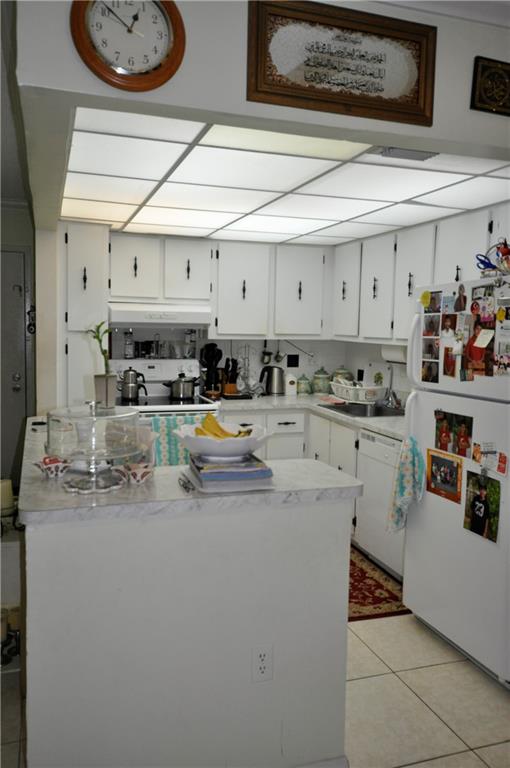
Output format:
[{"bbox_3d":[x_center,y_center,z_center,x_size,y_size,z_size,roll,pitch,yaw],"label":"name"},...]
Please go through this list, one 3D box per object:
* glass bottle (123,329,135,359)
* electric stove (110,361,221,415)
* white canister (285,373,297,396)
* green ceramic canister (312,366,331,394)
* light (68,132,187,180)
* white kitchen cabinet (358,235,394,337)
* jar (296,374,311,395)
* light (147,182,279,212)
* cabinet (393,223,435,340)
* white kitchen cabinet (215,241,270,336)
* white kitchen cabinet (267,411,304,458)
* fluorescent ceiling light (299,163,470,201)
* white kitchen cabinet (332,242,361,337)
[{"bbox_3d":[-0.964,-0.296,4.590,0.070,0.207,0.070,-1,6,-19],"label":"glass bottle"},{"bbox_3d":[-0.677,0.458,4.394,0.760,1.224,0.670,-1,6,-19],"label":"electric stove"},{"bbox_3d":[0.301,0.005,4.972,0.100,0.190,0.100,0,6,-9],"label":"white canister"},{"bbox_3d":[0.581,-0.032,5.169,0.158,0.234,0.158,1,6,0],"label":"green ceramic canister"},{"bbox_3d":[-0.512,-0.901,2.352,0.400,0.050,0.600,-1,6,-19],"label":"light"},{"bbox_3d":[0.985,-0.659,4.180,0.320,0.710,0.475,-1,6,-19],"label":"white kitchen cabinet"},{"bbox_3d":[0.409,0.004,5.007,0.120,0.162,0.120,1,6,0],"label":"jar"},{"bbox_3d":[-0.222,-0.955,3.061,0.591,0.040,0.586,-1,6,-19],"label":"light"},{"bbox_3d":[1.130,-0.617,3.762,0.320,0.715,0.425,-1,6,-19],"label":"cabinet"},{"bbox_3d":[-0.140,-0.734,4.710,0.450,0.730,0.320,-1,6,-19],"label":"white kitchen cabinet"},{"bbox_3d":[0.132,0.605,4.717,0.315,0.837,0.600,-1,6,-19],"label":"white kitchen cabinet"},{"bbox_3d":[0.553,-0.904,2.692,0.591,0.040,0.586,-1,6,-19],"label":"fluorescent ceiling light"},{"bbox_3d":[0.841,-0.711,4.642,0.320,0.730,0.450,-1,6,-19],"label":"white kitchen cabinet"}]

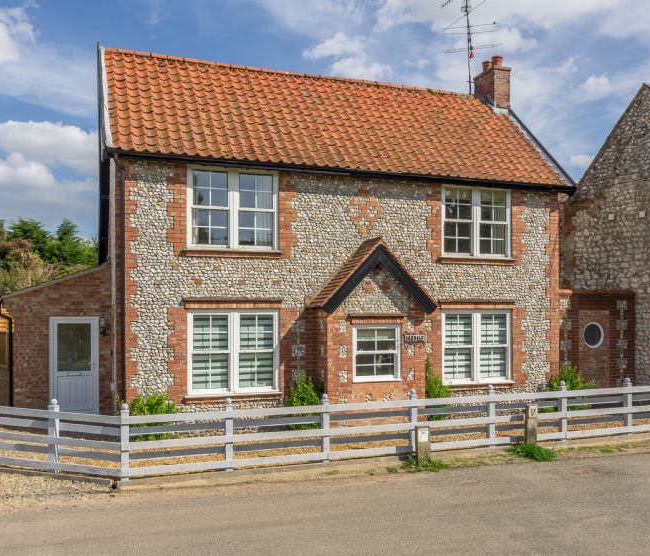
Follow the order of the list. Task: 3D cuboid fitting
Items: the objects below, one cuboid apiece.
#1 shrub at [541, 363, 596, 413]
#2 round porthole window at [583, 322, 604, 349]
[{"bbox_3d":[5.223,2.399,13.922,1.150,1.122,0.900,1,-3,-20],"label":"shrub"},{"bbox_3d":[6.118,1.308,14.761,0.611,0.604,0.100,1,-3,-20],"label":"round porthole window"}]

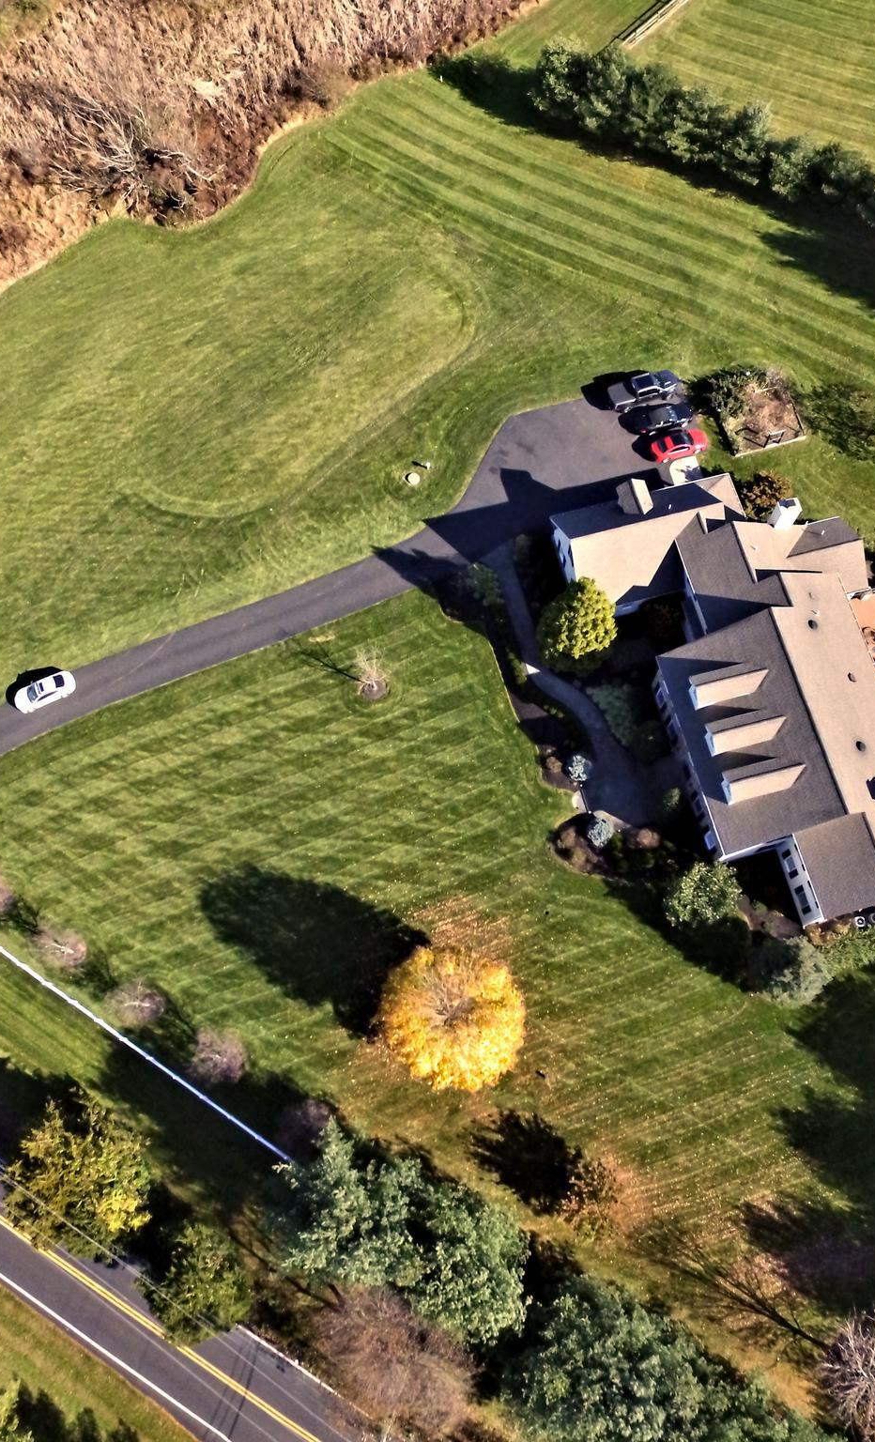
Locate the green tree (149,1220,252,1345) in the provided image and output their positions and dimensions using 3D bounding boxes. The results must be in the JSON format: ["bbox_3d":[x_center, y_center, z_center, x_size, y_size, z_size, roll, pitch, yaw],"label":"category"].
[{"bbox_3d":[-15.730,37.540,74.730,7.000,9.000,7.400,0,72,1],"label":"green tree"}]

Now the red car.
[{"bbox_3d":[19.954,-22.910,91.529,4.420,1.300,1.840,-17,72,-3],"label":"red car"}]

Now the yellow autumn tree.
[{"bbox_3d":[1.006,19.478,72.996,9.400,11.600,9.400,0,70,0],"label":"yellow autumn tree"}]

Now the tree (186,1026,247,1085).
[{"bbox_3d":[-15.317,23.433,77.571,4.000,4.600,4.000,-1,72,3],"label":"tree"}]

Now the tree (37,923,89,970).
[{"bbox_3d":[-27.062,16.440,80.515,3.500,4.600,3.500,-1,72,3],"label":"tree"}]

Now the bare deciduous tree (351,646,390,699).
[{"bbox_3d":[-5.066,-3.790,84.472,3.000,5.300,3.000,0,70,0],"label":"bare deciduous tree"}]

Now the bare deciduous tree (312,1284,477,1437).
[{"bbox_3d":[-2.880,41.320,72.070,10.000,9.500,9.200,0,72,1],"label":"bare deciduous tree"}]

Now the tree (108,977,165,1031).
[{"bbox_3d":[-21.117,20.100,78.882,3.800,4.700,3.800,-1,72,3],"label":"tree"}]

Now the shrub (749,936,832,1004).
[{"bbox_3d":[24.239,17.370,76.704,5.000,4.800,5.000,-1,72,3],"label":"shrub"}]

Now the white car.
[{"bbox_3d":[-30.441,-2.229,86.393,4.850,1.450,1.830,-22,71,-8],"label":"white car"}]

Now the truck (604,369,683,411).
[{"bbox_3d":[17.532,-27.880,93.737,5.950,1.900,2.000,-18,71,-7],"label":"truck"}]

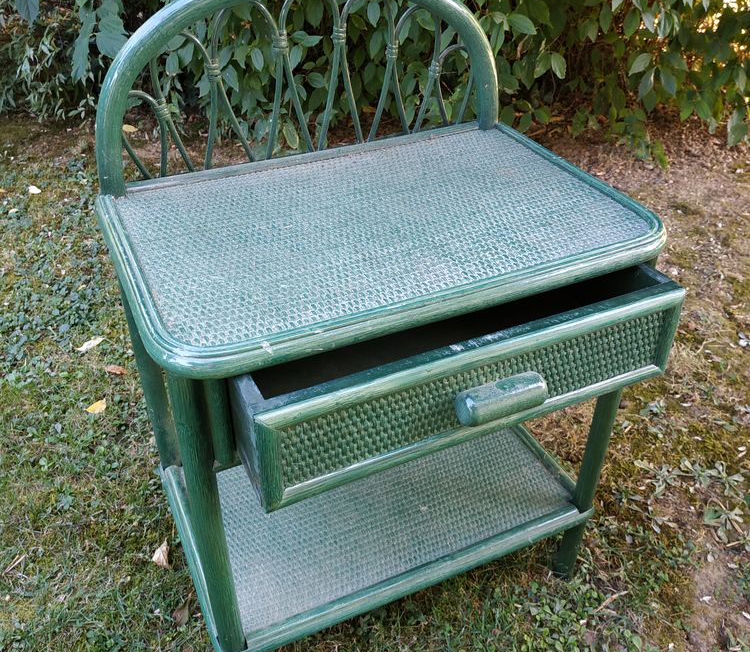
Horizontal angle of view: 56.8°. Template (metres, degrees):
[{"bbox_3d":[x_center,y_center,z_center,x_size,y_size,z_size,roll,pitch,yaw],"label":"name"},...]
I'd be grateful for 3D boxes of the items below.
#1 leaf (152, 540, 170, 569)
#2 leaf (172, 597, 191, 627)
[{"bbox_3d":[-0.318,0.339,1.036,0.030,0.015,0.046,-2,37,-4],"label":"leaf"},{"bbox_3d":[-0.267,0.394,0.963,0.025,0.014,0.043,5,37,6],"label":"leaf"}]

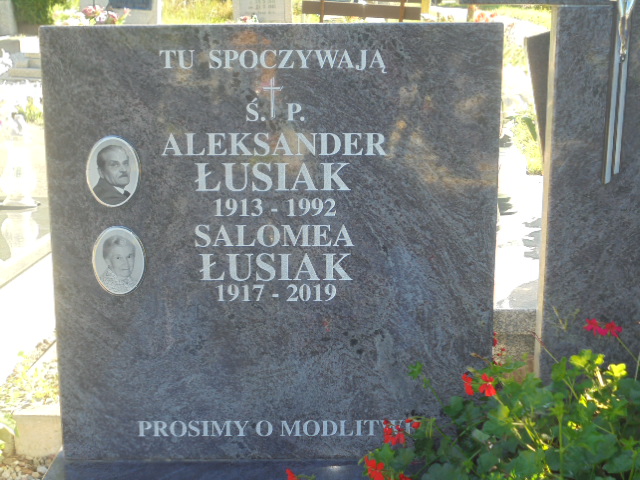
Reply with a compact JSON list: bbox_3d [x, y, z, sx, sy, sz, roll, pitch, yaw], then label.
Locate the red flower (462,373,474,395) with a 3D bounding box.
[{"bbox_3d":[0.241,0.233,1.680,0.016,0.036,0.032,-12,19,-37],"label":"red flower"}]

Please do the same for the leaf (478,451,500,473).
[{"bbox_3d":[0.260,0.344,1.600,0.037,0.037,0.018,0,13,-1],"label":"leaf"}]

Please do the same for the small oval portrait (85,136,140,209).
[{"bbox_3d":[-0.350,-0.115,1.755,0.090,0.120,0.012,0,13,-1],"label":"small oval portrait"}]

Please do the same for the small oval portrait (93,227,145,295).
[{"bbox_3d":[-0.348,0.035,1.790,0.090,0.120,0.012,0,13,-1],"label":"small oval portrait"}]

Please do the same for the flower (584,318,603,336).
[{"bbox_3d":[0.436,0.139,1.650,0.029,0.029,0.022,3,13,11],"label":"flower"}]

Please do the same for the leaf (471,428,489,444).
[{"bbox_3d":[0.254,0.311,1.640,0.032,0.024,0.022,0,15,0],"label":"leaf"}]

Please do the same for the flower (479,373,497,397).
[{"bbox_3d":[0.270,0.233,1.670,0.029,0.039,0.020,3,15,10],"label":"flower"}]

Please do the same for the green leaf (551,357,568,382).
[{"bbox_3d":[0.389,0.210,1.680,0.029,0.042,0.022,0,15,0],"label":"green leaf"}]

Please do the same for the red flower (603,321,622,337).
[{"bbox_3d":[0.465,0.142,1.650,0.032,0.026,0.022,3,13,11],"label":"red flower"}]

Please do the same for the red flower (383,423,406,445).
[{"bbox_3d":[0.121,0.314,1.680,0.039,0.036,0.030,1,15,5],"label":"red flower"}]

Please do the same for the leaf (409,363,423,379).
[{"bbox_3d":[0.152,0.208,1.650,0.023,0.026,0.018,0,13,-1],"label":"leaf"}]

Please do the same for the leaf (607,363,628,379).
[{"bbox_3d":[0.471,0.207,1.640,0.035,0.025,0.028,0,15,0],"label":"leaf"}]

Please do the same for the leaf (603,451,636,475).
[{"bbox_3d":[0.453,0.335,1.560,0.048,0.036,0.033,0,15,0],"label":"leaf"}]

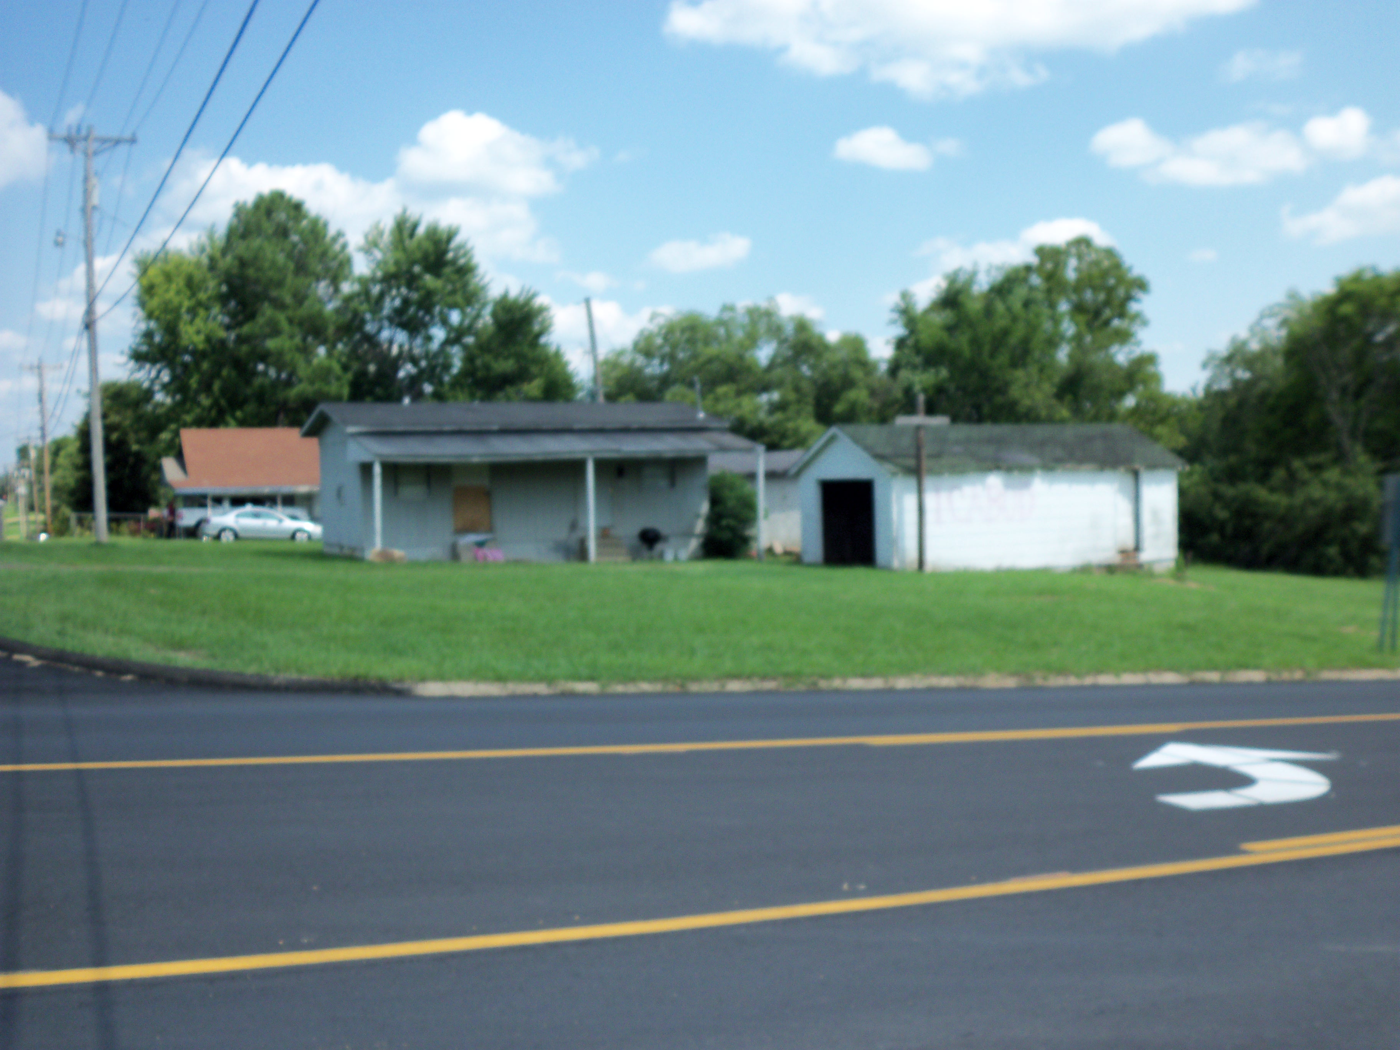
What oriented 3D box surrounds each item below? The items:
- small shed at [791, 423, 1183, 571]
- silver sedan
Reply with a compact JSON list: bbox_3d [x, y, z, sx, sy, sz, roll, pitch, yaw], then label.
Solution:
[{"bbox_3d":[7.744,-0.907,36.444,10.049,3.503,4.129,-3,2,-29],"label":"small shed"},{"bbox_3d":[-17.167,-0.195,54.580,4.800,1.460,1.820,-2,2,-12],"label":"silver sedan"}]

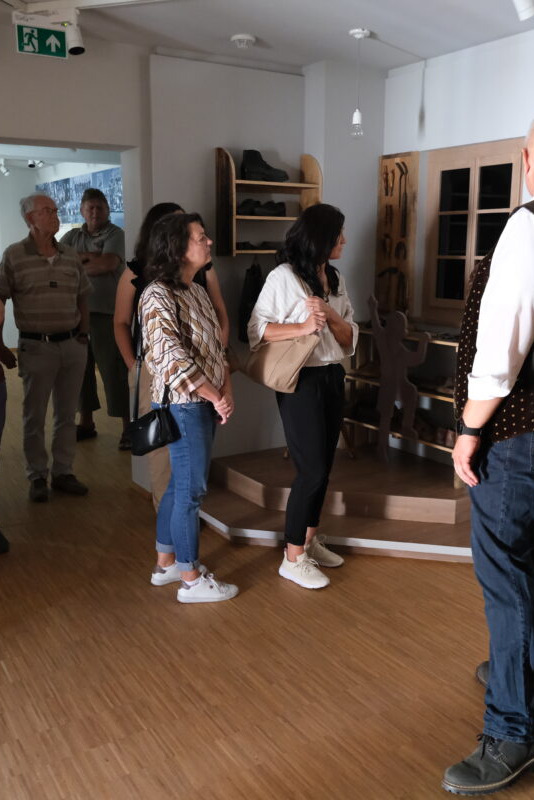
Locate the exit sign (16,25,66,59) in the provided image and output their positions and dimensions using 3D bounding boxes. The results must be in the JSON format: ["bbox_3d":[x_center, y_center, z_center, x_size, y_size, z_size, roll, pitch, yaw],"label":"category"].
[{"bbox_3d":[-0.949,-1.506,3.220,0.210,0.115,0.030,-6,12,-28],"label":"exit sign"}]

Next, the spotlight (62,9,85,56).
[{"bbox_3d":[-0.808,-1.538,3.200,0.080,0.175,0.090,-6,12,-30],"label":"spotlight"}]

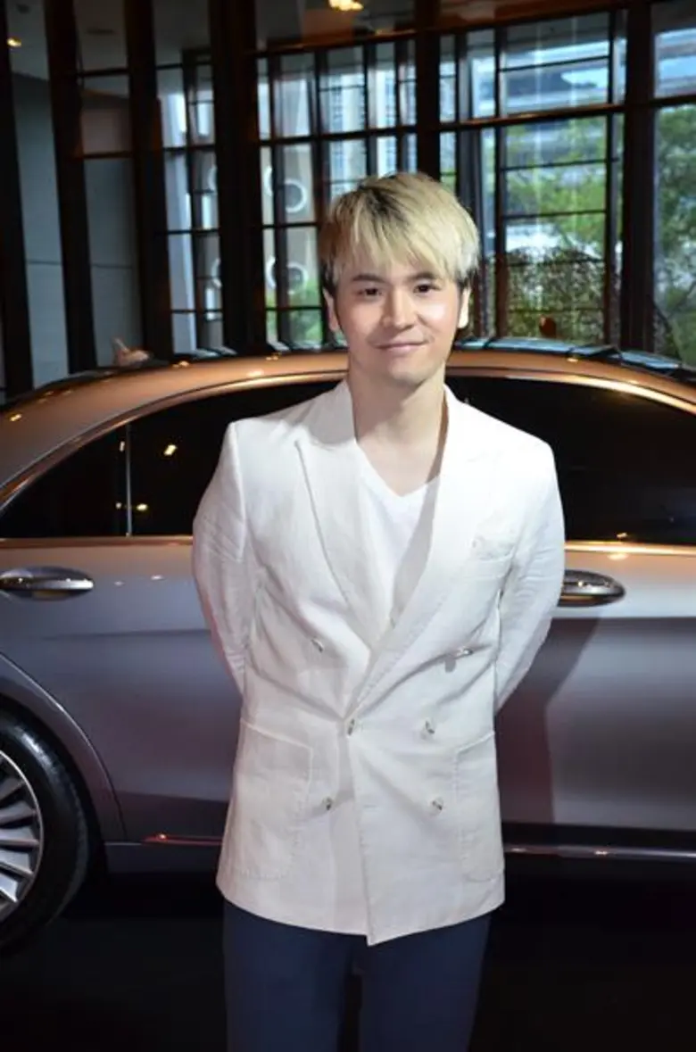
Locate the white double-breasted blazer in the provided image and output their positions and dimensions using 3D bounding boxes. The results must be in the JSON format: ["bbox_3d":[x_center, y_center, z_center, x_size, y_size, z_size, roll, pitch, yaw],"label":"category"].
[{"bbox_3d":[0.039,0.168,2.022,0.505,0.730,0.300,-1,11,-9],"label":"white double-breasted blazer"}]

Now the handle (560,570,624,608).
[{"bbox_3d":[0.496,0.140,3.285,0.228,0.082,0.050,0,11,7],"label":"handle"}]

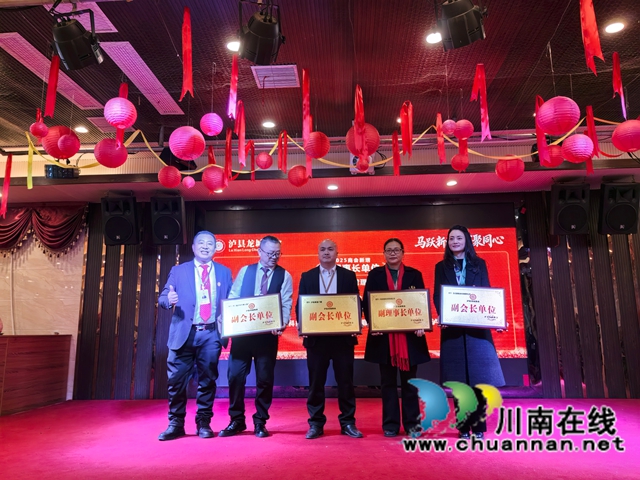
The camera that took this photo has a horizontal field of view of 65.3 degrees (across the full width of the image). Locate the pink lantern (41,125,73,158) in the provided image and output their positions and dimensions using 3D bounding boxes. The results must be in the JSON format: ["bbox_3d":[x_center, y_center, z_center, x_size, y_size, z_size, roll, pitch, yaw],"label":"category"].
[{"bbox_3d":[-2.250,-0.847,4.350,0.297,0.285,0.297,-1,-10,3],"label":"pink lantern"}]

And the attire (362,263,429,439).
[{"bbox_3d":[0.636,0.880,4.171,0.540,1.372,0.360,-2,-11,7],"label":"attire"}]

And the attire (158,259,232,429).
[{"bbox_3d":[-1.048,0.874,4.307,0.610,1.440,0.370,0,-11,-4],"label":"attire"}]

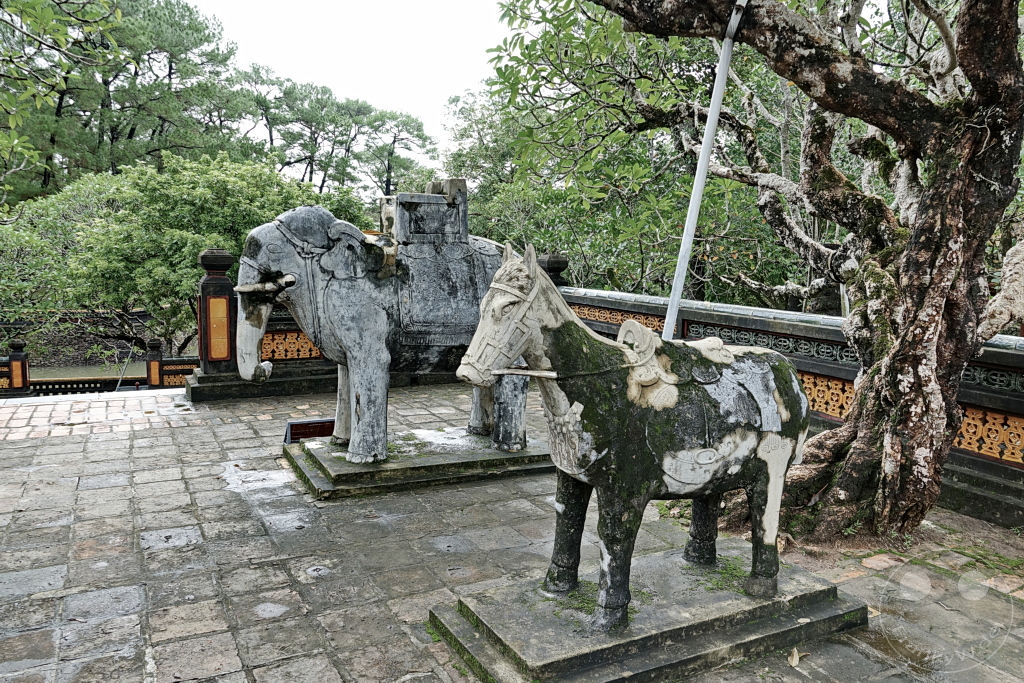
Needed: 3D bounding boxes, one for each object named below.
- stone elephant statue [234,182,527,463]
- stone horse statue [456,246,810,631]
[{"bbox_3d":[-0.871,-0.210,5.094,2.240,2.030,0.850,-1,7,-25],"label":"stone elephant statue"},{"bbox_3d":[0.568,0.357,2.853,1.700,1.460,0.520,-1,7,-26],"label":"stone horse statue"}]

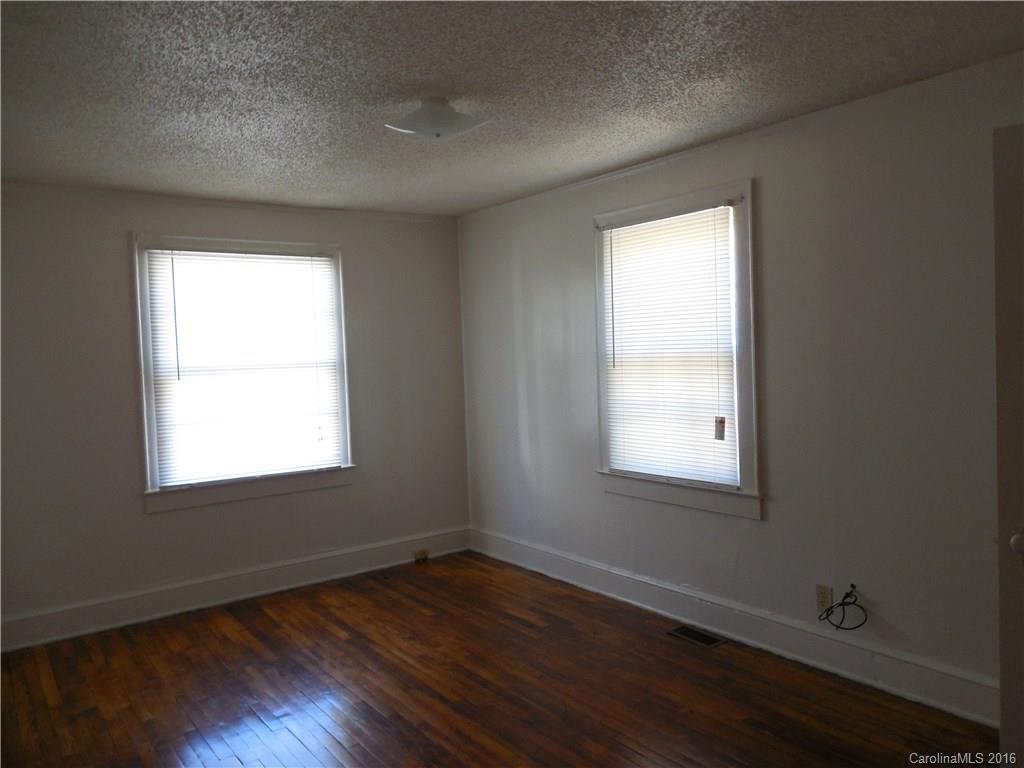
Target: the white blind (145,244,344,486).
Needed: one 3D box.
[{"bbox_3d":[-1.616,-0.151,4.575,1.250,1.460,0.100,-4,3,-37],"label":"white blind"}]

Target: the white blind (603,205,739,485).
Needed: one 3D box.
[{"bbox_3d":[0.821,-0.184,3.920,0.050,1.380,0.890,-4,3,-37],"label":"white blind"}]

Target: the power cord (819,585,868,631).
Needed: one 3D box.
[{"bbox_3d":[1.407,0.963,3.152,0.070,0.190,0.190,-4,3,-37],"label":"power cord"}]

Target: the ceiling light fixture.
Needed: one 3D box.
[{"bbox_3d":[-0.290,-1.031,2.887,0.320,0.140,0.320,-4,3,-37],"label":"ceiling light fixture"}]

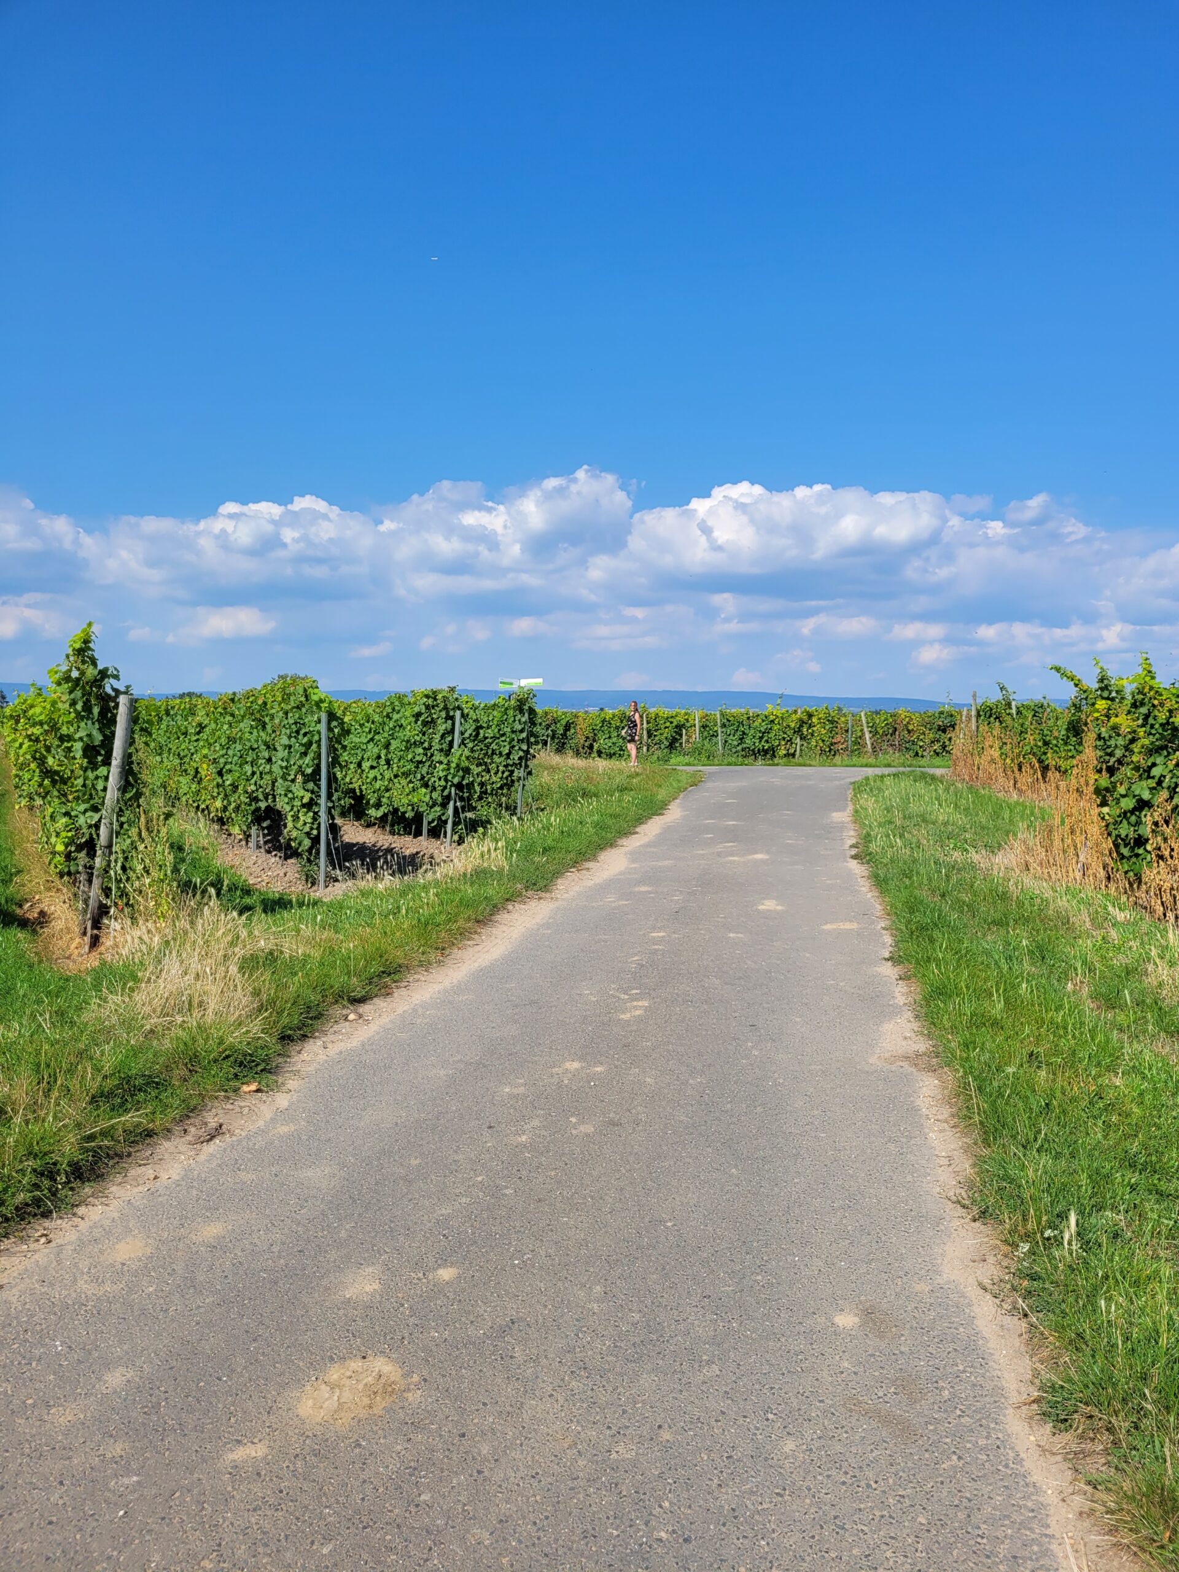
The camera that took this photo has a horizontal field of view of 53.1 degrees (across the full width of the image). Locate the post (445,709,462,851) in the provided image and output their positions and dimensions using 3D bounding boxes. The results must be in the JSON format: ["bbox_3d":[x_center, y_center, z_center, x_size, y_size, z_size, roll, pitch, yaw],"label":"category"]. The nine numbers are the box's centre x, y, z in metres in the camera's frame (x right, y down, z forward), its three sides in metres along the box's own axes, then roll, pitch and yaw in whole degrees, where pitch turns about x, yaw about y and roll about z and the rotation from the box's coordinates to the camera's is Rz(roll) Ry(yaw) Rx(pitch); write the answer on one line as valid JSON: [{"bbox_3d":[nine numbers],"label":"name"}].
[{"bbox_3d":[-1.572,-0.071,13.628,0.060,1.640,0.060,1,10,-28],"label":"post"}]

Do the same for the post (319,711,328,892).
[{"bbox_3d":[-2.426,0.149,10.769,0.057,1.640,0.057,-1,6,-28],"label":"post"}]

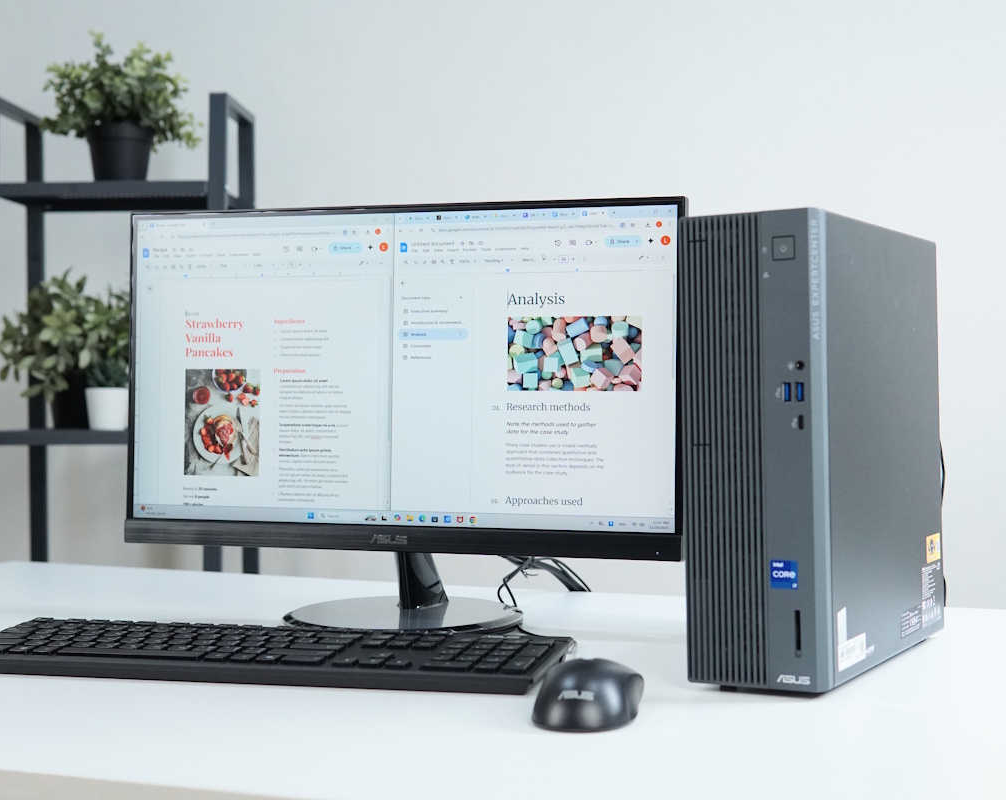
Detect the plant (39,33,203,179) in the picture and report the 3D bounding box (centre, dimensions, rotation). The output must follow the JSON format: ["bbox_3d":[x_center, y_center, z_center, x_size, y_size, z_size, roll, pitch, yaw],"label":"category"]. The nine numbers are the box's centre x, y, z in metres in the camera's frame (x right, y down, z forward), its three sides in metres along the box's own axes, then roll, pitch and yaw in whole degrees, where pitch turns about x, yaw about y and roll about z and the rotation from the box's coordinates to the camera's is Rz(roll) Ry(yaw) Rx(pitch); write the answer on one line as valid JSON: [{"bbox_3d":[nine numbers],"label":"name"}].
[{"bbox_3d":[-0.571,-0.431,2.235,0.240,0.240,0.225,-1,0,0],"label":"plant"}]

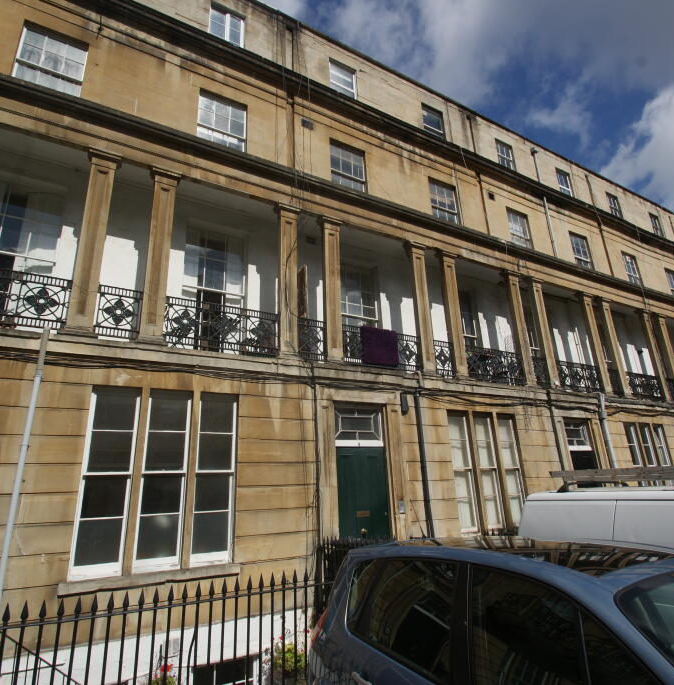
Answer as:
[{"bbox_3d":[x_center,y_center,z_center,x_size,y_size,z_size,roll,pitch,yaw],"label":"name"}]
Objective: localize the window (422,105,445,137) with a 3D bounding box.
[{"bbox_3d":[3.006,-6.674,13.181,0.824,1.340,0.130,8,-20,-27],"label":"window"}]

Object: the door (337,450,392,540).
[{"bbox_3d":[0.452,2.902,7.239,0.979,2.200,0.090,7,-19,-28],"label":"door"}]

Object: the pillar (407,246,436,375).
[{"bbox_3d":[1.820,-0.757,9.110,0.370,2.953,0.240,7,-19,-28],"label":"pillar"}]

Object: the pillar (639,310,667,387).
[{"bbox_3d":[10.500,0.438,14.163,0.430,3.010,0.330,8,-20,-28],"label":"pillar"}]

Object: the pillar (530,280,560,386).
[{"bbox_3d":[5.307,-0.265,10.934,0.370,2.938,0.240,7,-19,-28],"label":"pillar"}]

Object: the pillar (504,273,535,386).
[{"bbox_3d":[4.687,-0.381,10.938,0.449,3.016,0.270,8,-20,-27],"label":"pillar"}]

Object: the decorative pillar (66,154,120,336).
[{"bbox_3d":[-3.755,-1.560,6.593,0.430,3.010,0.330,8,-20,-28],"label":"decorative pillar"}]

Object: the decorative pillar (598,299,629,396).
[{"bbox_3d":[8.316,0.133,12.831,0.449,3.016,0.270,8,-20,-27],"label":"decorative pillar"}]

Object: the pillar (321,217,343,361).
[{"bbox_3d":[-0.097,-1.058,8.441,0.449,3.016,0.270,8,-20,-27],"label":"pillar"}]

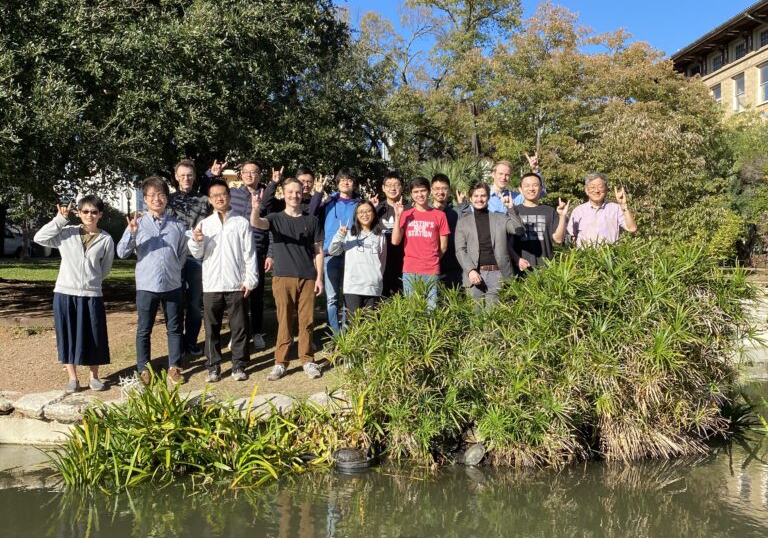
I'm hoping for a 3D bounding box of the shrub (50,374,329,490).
[{"bbox_3d":[-1.290,1.085,5.524,1.900,0.660,1.200,0,1,0],"label":"shrub"}]

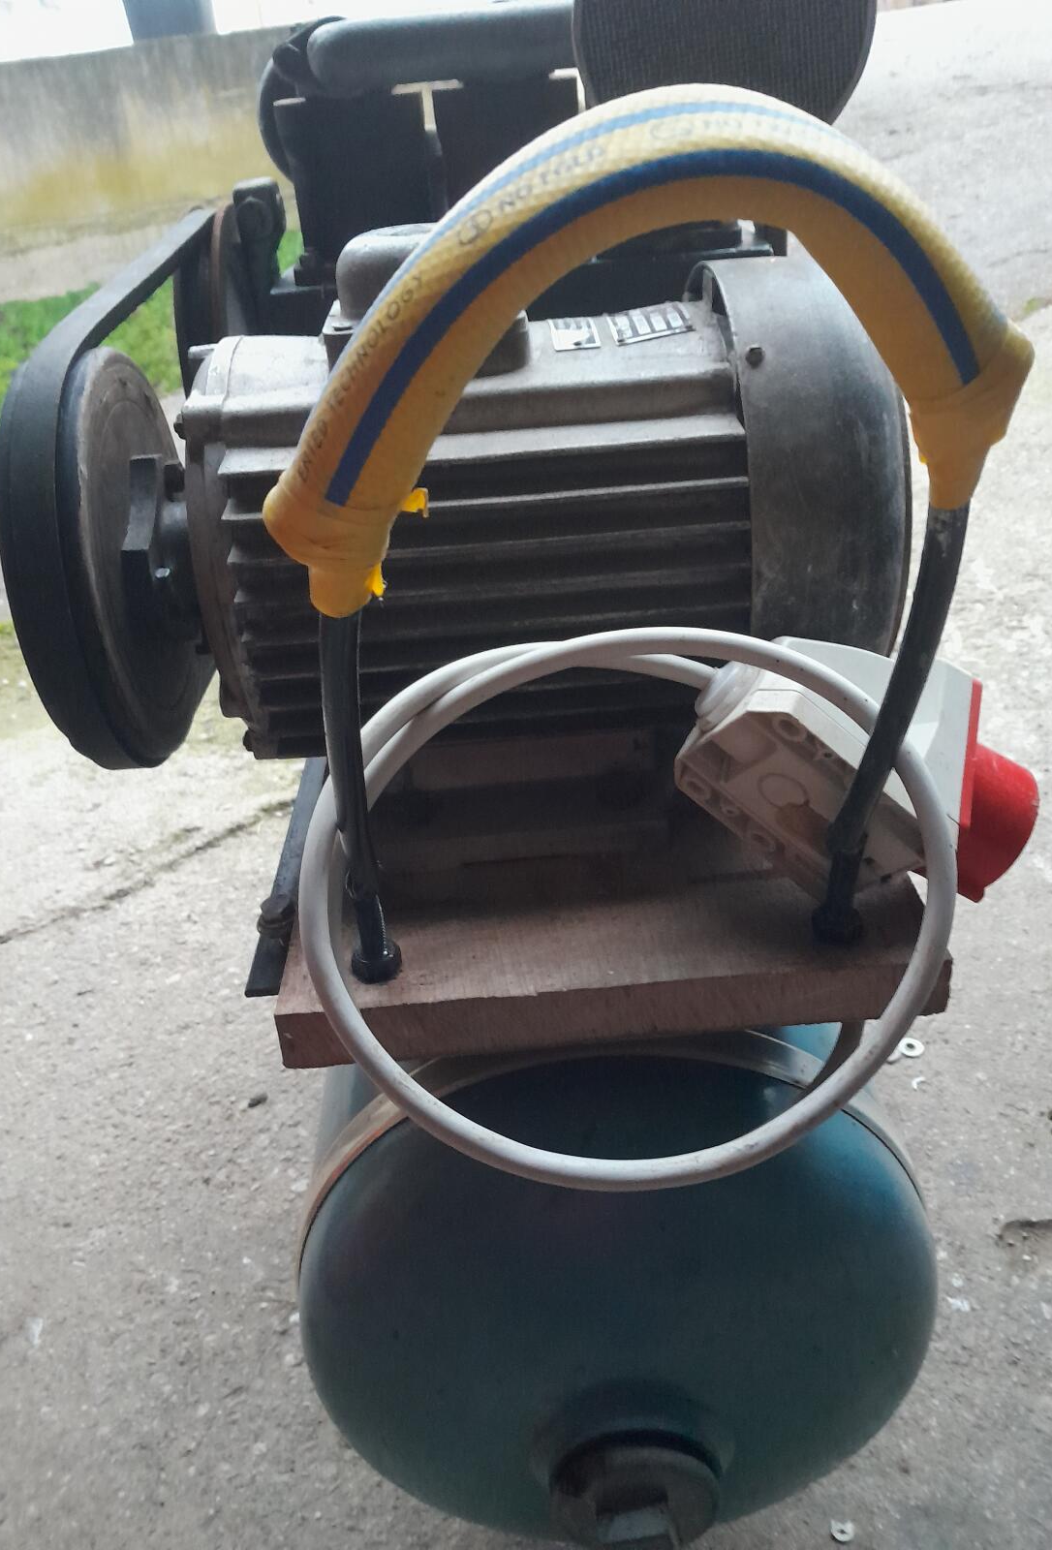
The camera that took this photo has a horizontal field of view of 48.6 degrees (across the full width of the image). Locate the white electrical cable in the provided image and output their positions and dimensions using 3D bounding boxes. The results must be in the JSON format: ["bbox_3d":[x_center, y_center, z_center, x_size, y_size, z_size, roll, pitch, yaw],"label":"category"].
[{"bbox_3d":[0.037,0.044,0.429,0.245,0.065,0.210,-4,72,-1],"label":"white electrical cable"}]

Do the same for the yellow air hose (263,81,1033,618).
[{"bbox_3d":[0.033,-0.117,0.335,0.229,0.140,0.040,-4,30,-1],"label":"yellow air hose"}]

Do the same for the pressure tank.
[{"bbox_3d":[0.026,0.088,0.758,0.290,0.290,0.740,-4,33,-1],"label":"pressure tank"}]

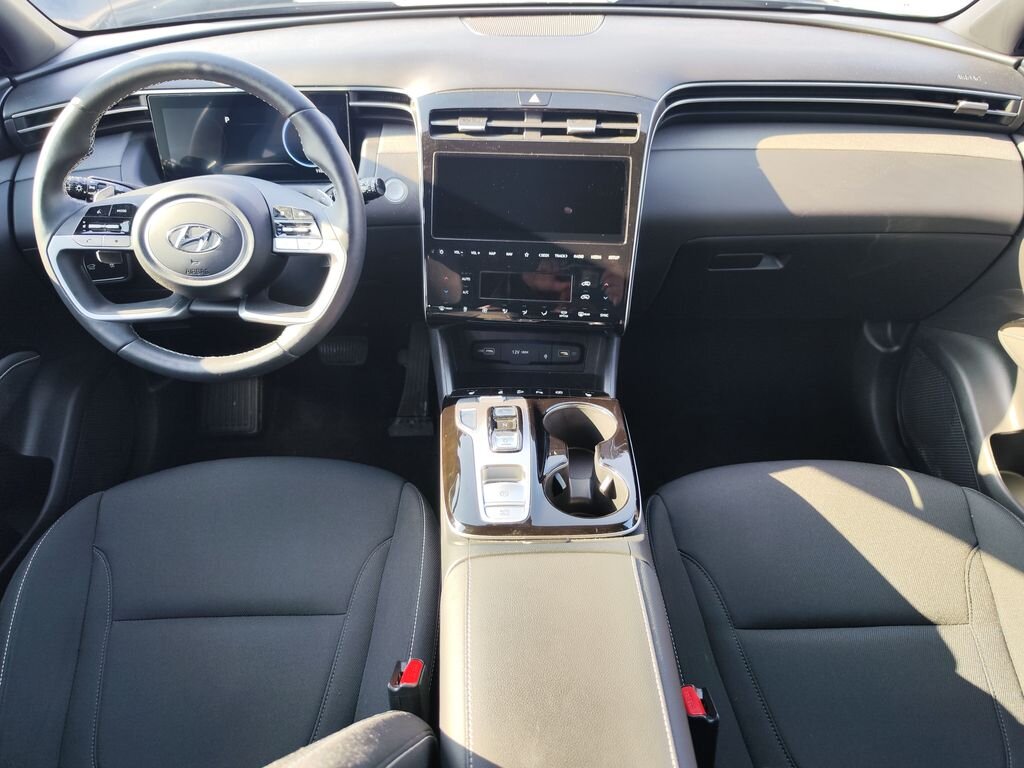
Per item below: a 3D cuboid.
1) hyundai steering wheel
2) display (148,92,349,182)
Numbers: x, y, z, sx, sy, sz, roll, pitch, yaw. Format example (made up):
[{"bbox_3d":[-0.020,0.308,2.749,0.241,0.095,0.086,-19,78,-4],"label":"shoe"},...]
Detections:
[{"bbox_3d":[-0.356,-0.187,0.807,0.372,0.368,0.105,1,10,-2],"label":"hyundai steering wheel"},{"bbox_3d":[-0.360,-0.347,0.961,0.267,0.115,0.030,1,25,-2],"label":"display"}]

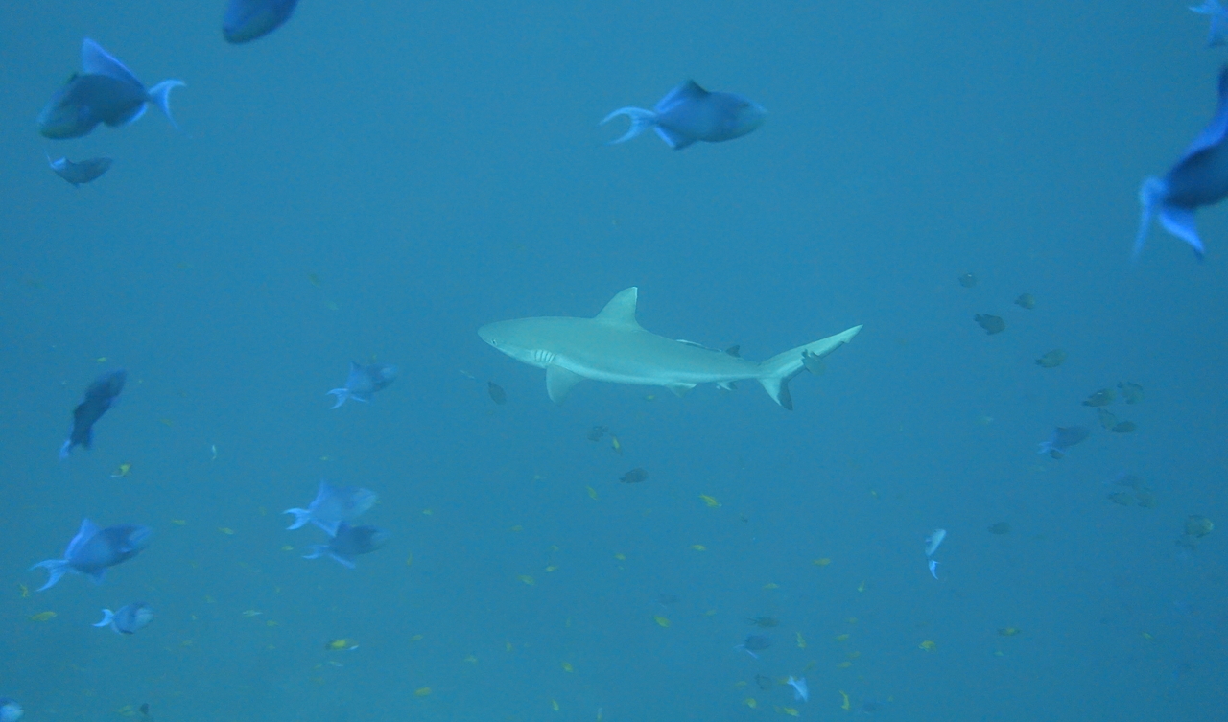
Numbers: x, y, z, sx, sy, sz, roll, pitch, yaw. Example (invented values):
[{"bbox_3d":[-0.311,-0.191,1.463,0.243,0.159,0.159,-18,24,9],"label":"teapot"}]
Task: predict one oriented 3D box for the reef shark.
[{"bbox_3d":[0.213,-0.044,6.600,1.470,0.420,0.420,5,9,10],"label":"reef shark"}]

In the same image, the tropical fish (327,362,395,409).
[{"bbox_3d":[-0.865,0.079,6.000,0.265,0.135,0.065,-19,13,-21],"label":"tropical fish"}]

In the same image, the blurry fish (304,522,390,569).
[{"bbox_3d":[-0.814,0.561,5.300,0.275,0.135,0.065,-11,9,-16],"label":"blurry fish"}]

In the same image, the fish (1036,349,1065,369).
[{"bbox_3d":[1.880,-0.008,7.500,0.140,0.085,0.040,-15,9,-12],"label":"fish"}]

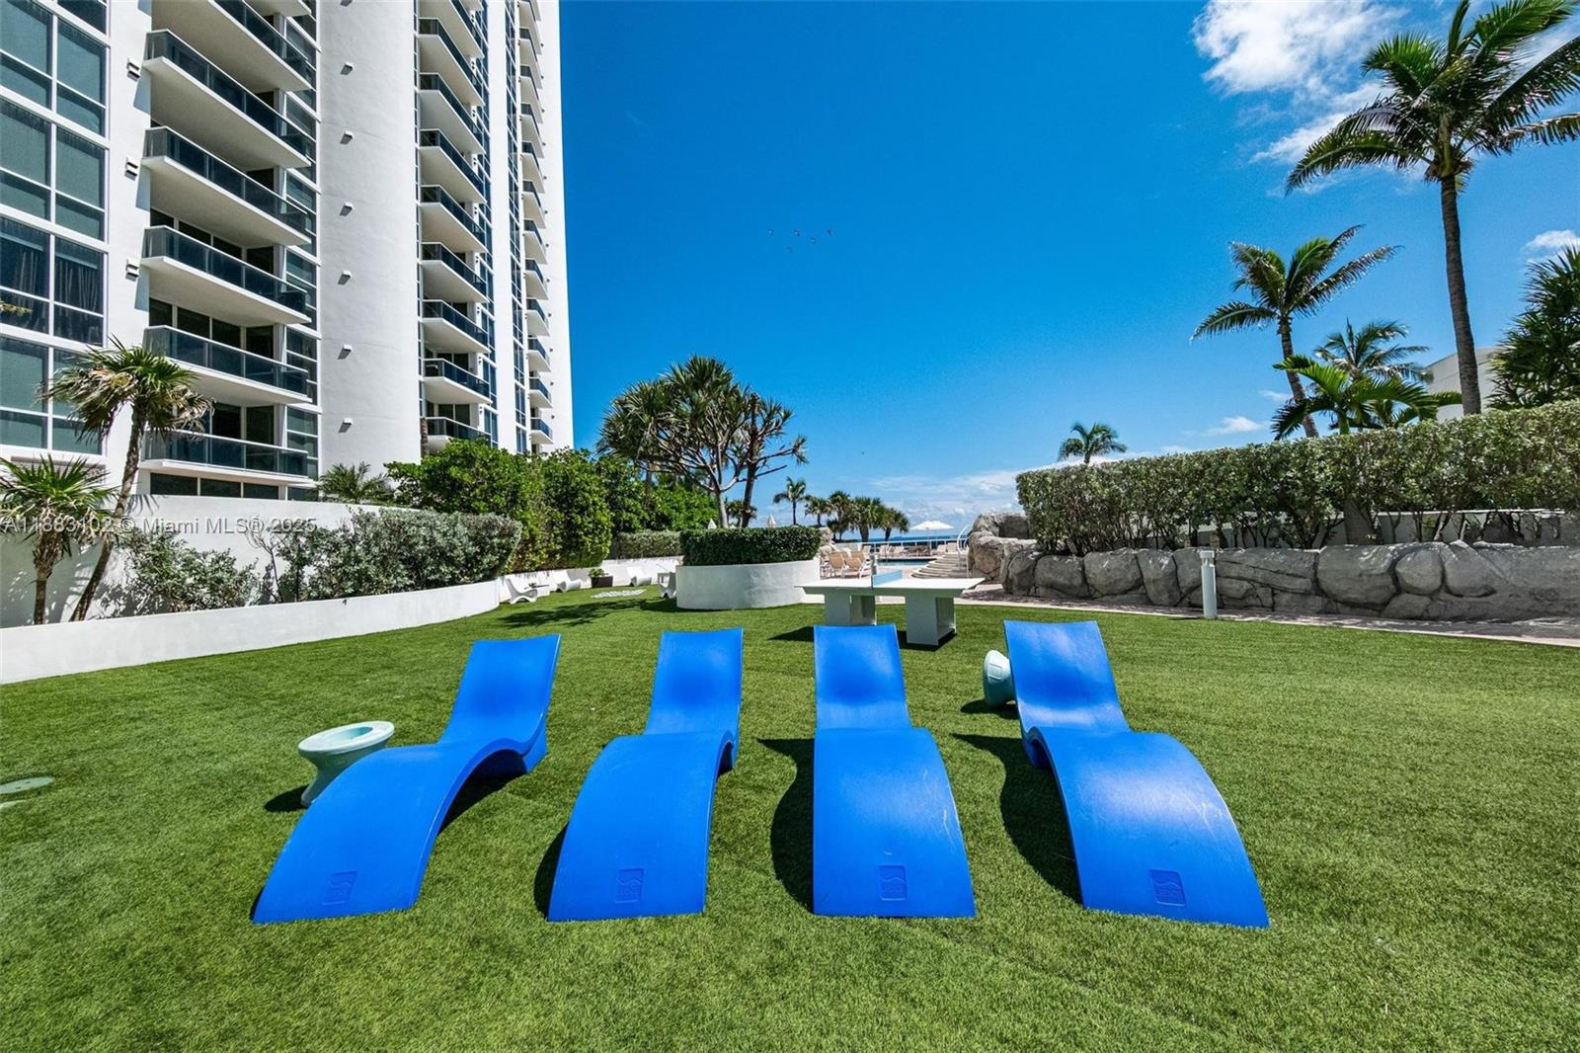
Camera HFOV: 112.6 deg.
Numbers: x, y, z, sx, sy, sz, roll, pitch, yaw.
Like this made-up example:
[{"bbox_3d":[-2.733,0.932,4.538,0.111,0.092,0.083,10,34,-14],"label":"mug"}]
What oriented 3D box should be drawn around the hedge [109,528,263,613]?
[{"bbox_3d":[-10.687,0.831,9.479,1.000,1.530,1.900,-3,-2,17],"label":"hedge"}]

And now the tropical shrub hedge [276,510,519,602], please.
[{"bbox_3d":[-9.084,0.592,12.598,1.500,1.900,5.900,-3,-2,17],"label":"tropical shrub hedge"}]

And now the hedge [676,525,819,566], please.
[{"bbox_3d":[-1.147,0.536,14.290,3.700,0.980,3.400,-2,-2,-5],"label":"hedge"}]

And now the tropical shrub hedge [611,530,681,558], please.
[{"bbox_3d":[-6.090,0.783,22.193,3.500,1.170,1.100,-2,-2,0],"label":"tropical shrub hedge"}]

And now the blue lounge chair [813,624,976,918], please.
[{"bbox_3d":[0.469,1.179,3.151,0.631,0.821,2.062,-2,-2,4],"label":"blue lounge chair"}]

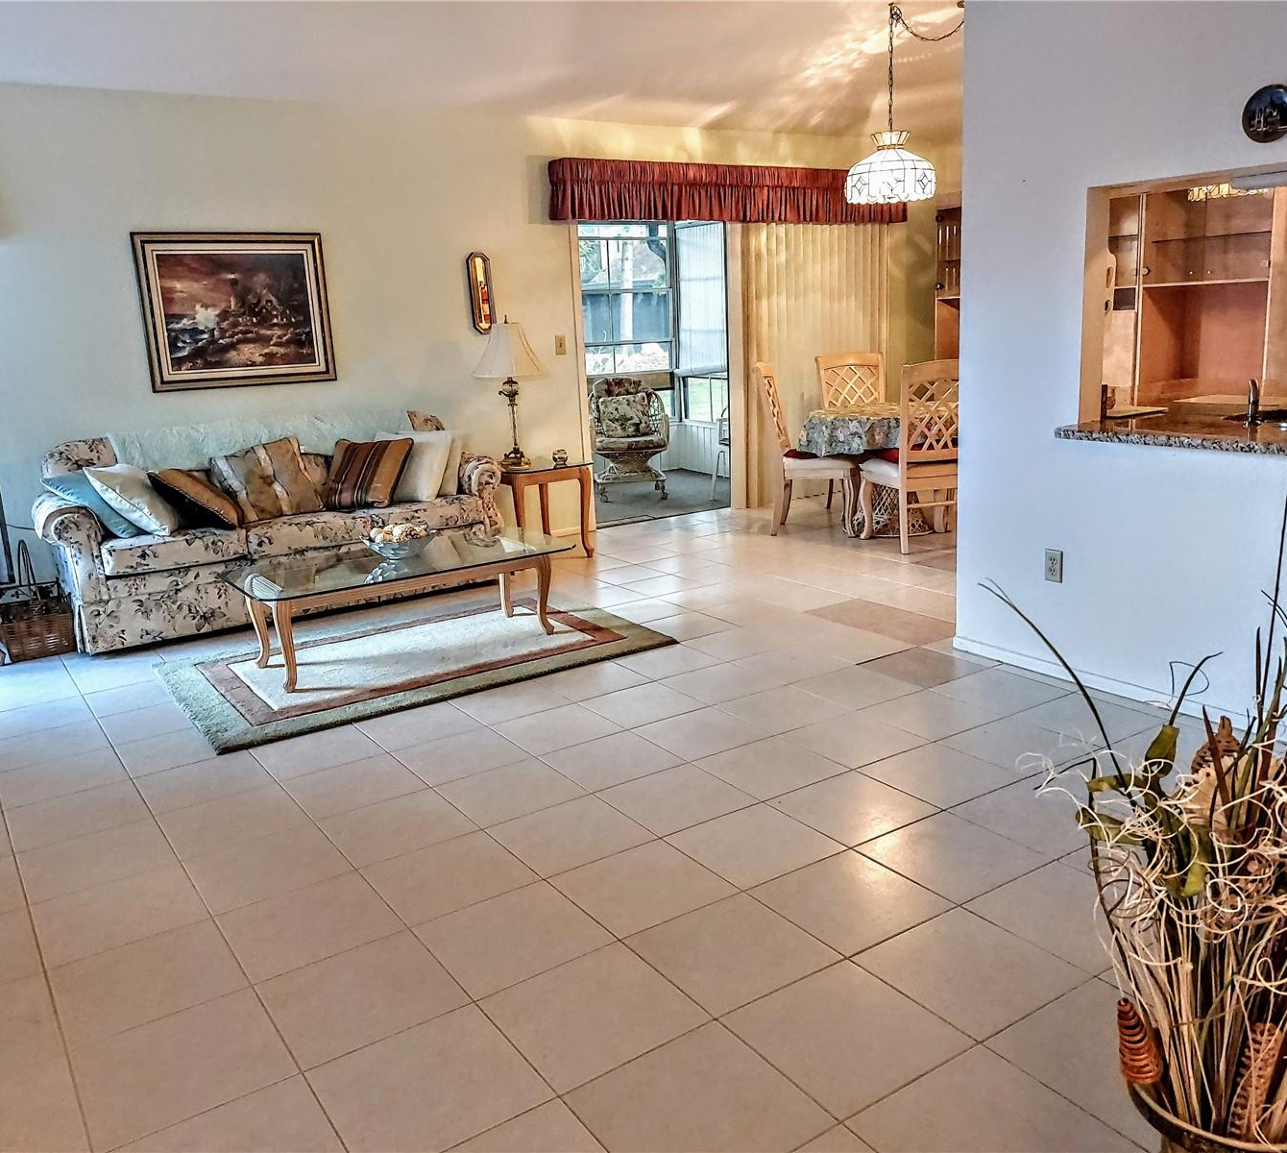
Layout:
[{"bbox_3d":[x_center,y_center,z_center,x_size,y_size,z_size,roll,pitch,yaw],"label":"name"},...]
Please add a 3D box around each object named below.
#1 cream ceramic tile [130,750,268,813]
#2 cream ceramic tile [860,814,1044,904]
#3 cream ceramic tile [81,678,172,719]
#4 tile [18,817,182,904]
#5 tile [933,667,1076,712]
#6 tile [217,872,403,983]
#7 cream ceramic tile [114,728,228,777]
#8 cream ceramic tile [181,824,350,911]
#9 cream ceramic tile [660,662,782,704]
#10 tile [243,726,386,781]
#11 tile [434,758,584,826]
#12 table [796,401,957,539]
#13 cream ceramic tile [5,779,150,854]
[{"bbox_3d":[-1.299,0.609,3.158,0.333,0.010,0.330,-11,16,-33],"label":"cream ceramic tile"},{"bbox_3d":[0.742,0.673,2.563,0.333,0.010,0.330,-11,16,-33],"label":"cream ceramic tile"},{"bbox_3d":[-1.882,0.451,4.007,0.335,0.010,0.335,-11,16,-33],"label":"cream ceramic tile"},{"bbox_3d":[-1.388,0.720,2.707,0.333,0.010,0.330,-11,16,-33],"label":"tile"},{"bbox_3d":[1.219,0.397,3.669,0.335,0.010,0.335,-11,15,-33],"label":"tile"},{"bbox_3d":[-0.738,0.770,2.361,0.332,0.010,0.327,-11,16,-33],"label":"tile"},{"bbox_3d":[-1.500,0.564,3.477,0.335,0.010,0.335,-11,15,-33],"label":"cream ceramic tile"},{"bbox_3d":[-0.952,0.732,2.689,0.333,0.010,0.333,-11,16,-33],"label":"cream ceramic tile"},{"bbox_3d":[0.278,0.388,3.825,0.333,0.010,0.330,-11,16,-33],"label":"cream ceramic tile"},{"bbox_3d":[-1.048,0.563,3.407,0.333,0.010,0.333,-11,16,-33],"label":"tile"},{"bbox_3d":[-0.375,0.617,3.027,0.335,0.010,0.335,-11,15,-33],"label":"tile"},{"bbox_3d":[1.500,-0.641,6.367,1.078,0.725,1.078,-2,13,1],"label":"table"},{"bbox_3d":[-1.594,0.673,3.022,0.335,0.010,0.335,-11,15,-33],"label":"cream ceramic tile"}]

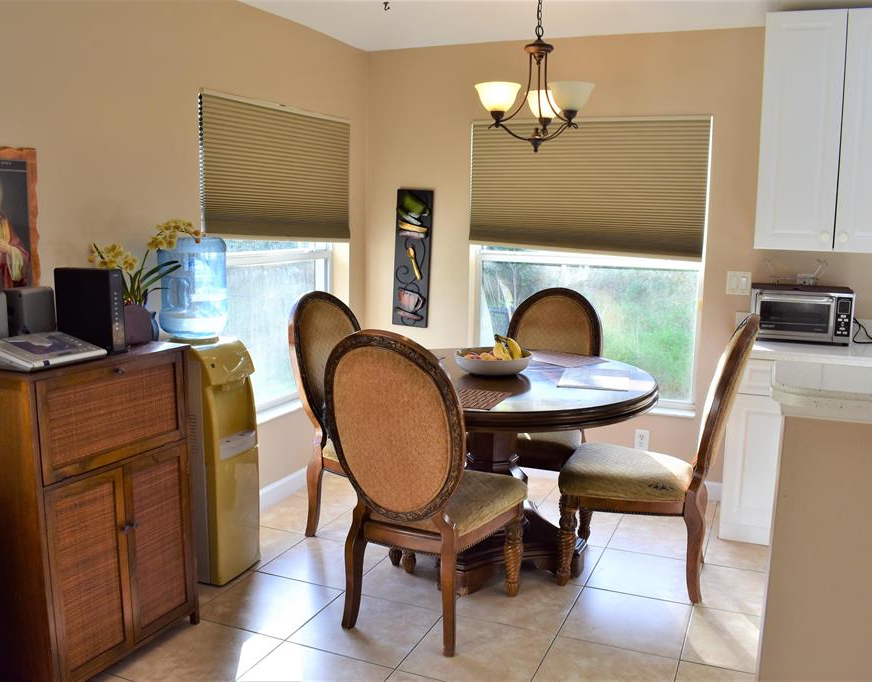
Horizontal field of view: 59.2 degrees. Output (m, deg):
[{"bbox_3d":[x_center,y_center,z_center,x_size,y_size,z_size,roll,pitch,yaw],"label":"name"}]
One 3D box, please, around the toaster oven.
[{"bbox_3d":[1.757,-0.124,3.702,0.415,0.245,0.290,4,8,23],"label":"toaster oven"}]

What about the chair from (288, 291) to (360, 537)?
[{"bbox_3d":[-0.299,0.363,3.585,0.675,1.105,0.525,6,9,34],"label":"chair"}]

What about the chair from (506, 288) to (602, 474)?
[{"bbox_3d":[0.504,0.330,3.842,0.525,1.125,0.715,4,8,23],"label":"chair"}]

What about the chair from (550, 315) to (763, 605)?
[{"bbox_3d":[0.902,0.432,3.117,0.715,1.125,0.525,4,8,22],"label":"chair"}]

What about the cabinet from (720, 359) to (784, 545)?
[{"bbox_3d":[1.659,0.487,3.682,0.480,0.876,0.620,4,8,23],"label":"cabinet"}]

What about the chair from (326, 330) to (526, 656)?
[{"bbox_3d":[-0.035,0.474,2.745,0.525,1.125,0.715,4,9,25],"label":"chair"}]

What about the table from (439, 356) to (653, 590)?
[{"bbox_3d":[0.233,0.549,3.419,1.470,0.800,1.470,4,8,23],"label":"table"}]

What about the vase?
[{"bbox_3d":[-1.061,-0.065,2.715,0.125,0.150,0.125,4,8,23],"label":"vase"}]

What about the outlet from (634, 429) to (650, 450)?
[{"bbox_3d":[1.146,0.550,4.259,0.073,0.115,0.010,4,8,23],"label":"outlet"}]

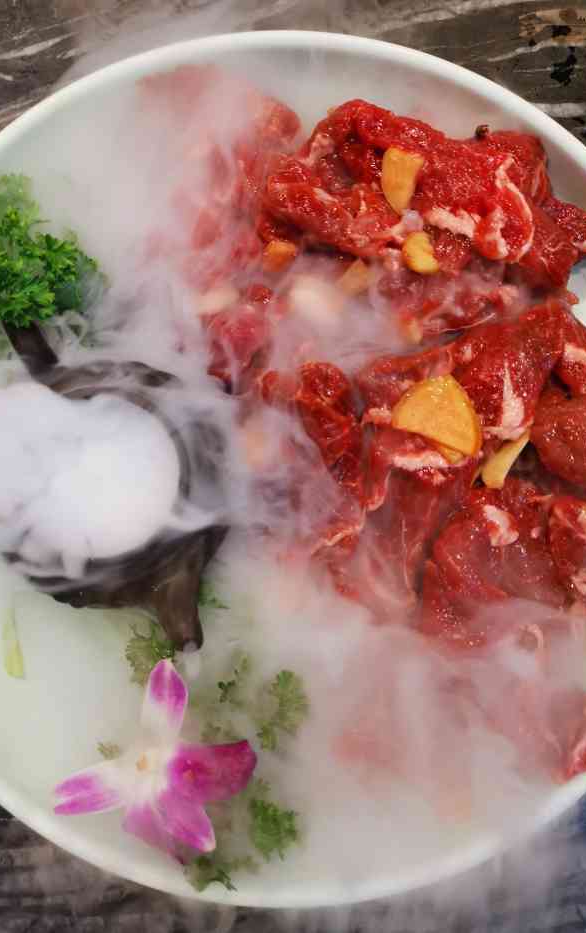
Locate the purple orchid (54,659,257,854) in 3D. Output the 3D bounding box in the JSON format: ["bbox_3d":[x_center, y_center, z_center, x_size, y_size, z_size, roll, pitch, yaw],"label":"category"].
[{"bbox_3d":[-0.049,0.107,0.267,0.064,0.024,0.069,22,79,2],"label":"purple orchid"}]

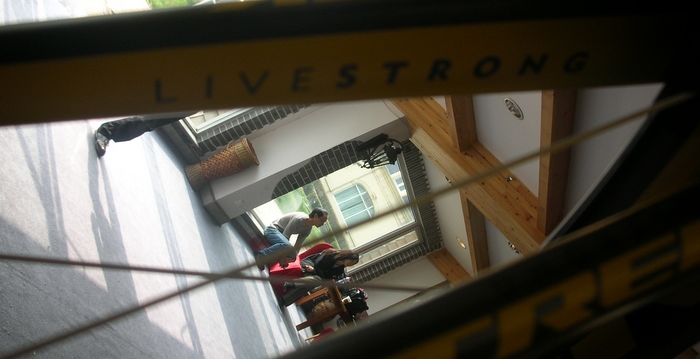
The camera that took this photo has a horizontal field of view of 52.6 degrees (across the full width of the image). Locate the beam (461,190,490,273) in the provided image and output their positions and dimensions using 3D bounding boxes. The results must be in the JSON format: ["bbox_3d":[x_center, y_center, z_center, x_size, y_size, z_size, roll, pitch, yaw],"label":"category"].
[{"bbox_3d":[1.675,0.875,9.182,0.120,0.210,4.150,49,-9,31],"label":"beam"}]

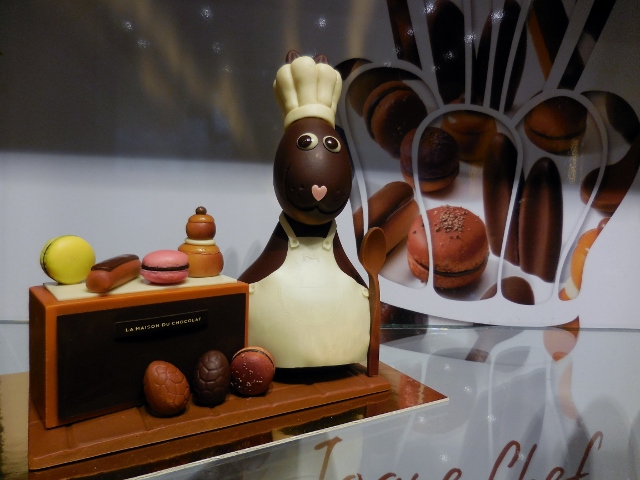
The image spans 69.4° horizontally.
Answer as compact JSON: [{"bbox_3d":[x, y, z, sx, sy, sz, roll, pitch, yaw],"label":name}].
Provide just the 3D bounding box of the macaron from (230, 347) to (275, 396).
[{"bbox_3d":[-0.060,0.118,0.416,0.041,0.041,0.025,2,0,5],"label":"macaron"}]

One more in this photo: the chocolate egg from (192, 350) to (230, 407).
[{"bbox_3d":[-0.092,0.117,0.392,0.031,0.046,0.031,-1,-4,-30],"label":"chocolate egg"}]

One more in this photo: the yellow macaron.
[{"bbox_3d":[-0.219,0.017,0.404,0.026,0.043,0.043,2,4,40],"label":"yellow macaron"}]

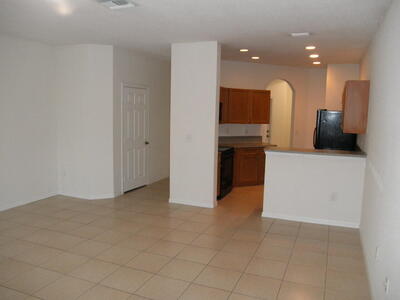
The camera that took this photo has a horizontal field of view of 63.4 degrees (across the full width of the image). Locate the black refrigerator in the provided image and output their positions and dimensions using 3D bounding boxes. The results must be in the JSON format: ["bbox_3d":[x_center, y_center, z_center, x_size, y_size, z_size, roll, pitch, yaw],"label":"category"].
[{"bbox_3d":[2.827,0.005,6.807,0.820,1.680,0.790,3,7,23],"label":"black refrigerator"}]

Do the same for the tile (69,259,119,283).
[{"bbox_3d":[-1.072,1.228,3.300,0.397,0.012,0.397,4,7,22],"label":"tile"}]

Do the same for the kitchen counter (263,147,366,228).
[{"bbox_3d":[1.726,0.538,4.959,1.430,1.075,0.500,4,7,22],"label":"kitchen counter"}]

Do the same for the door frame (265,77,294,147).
[{"bbox_3d":[1.873,-0.486,7.793,0.790,2.400,0.150,-1,7,-16],"label":"door frame"}]

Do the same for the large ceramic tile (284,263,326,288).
[{"bbox_3d":[1.067,1.269,3.275,0.397,0.012,0.397,4,7,22],"label":"large ceramic tile"}]

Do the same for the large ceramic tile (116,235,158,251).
[{"bbox_3d":[-0.765,1.148,3.992,0.403,0.012,0.403,3,7,23],"label":"large ceramic tile"}]

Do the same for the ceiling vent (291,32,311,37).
[{"bbox_3d":[1.430,-1.644,4.604,0.255,0.020,0.150,4,7,22],"label":"ceiling vent"}]

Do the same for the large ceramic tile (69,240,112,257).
[{"bbox_3d":[-1.287,1.163,3.817,0.397,0.012,0.397,4,7,22],"label":"large ceramic tile"}]

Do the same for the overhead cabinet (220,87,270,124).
[{"bbox_3d":[1.009,-0.989,7.382,1.150,0.760,0.330,-1,7,-21],"label":"overhead cabinet"}]

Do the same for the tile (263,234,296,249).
[{"bbox_3d":[1.008,1.148,4.115,0.403,0.012,0.403,3,7,23],"label":"tile"}]

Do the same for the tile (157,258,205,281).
[{"bbox_3d":[-0.185,1.232,3.315,0.403,0.012,0.403,3,7,23],"label":"tile"}]

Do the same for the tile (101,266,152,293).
[{"bbox_3d":[-0.700,1.244,3.108,0.403,0.012,0.403,3,7,23],"label":"tile"}]

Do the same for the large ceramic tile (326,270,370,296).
[{"bbox_3d":[1.424,1.285,3.135,0.397,0.012,0.397,4,7,22],"label":"large ceramic tile"}]

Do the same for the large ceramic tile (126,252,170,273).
[{"bbox_3d":[-0.551,1.209,3.470,0.403,0.012,0.403,3,7,23],"label":"large ceramic tile"}]

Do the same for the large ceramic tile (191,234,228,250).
[{"bbox_3d":[0.122,1.166,4.090,0.397,0.012,0.397,4,7,22],"label":"large ceramic tile"}]

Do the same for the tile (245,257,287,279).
[{"bbox_3d":[0.698,1.229,3.379,0.403,0.012,0.403,3,7,23],"label":"tile"}]

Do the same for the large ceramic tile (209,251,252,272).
[{"bbox_3d":[0.335,1.213,3.529,0.403,0.012,0.403,3,7,23],"label":"large ceramic tile"}]

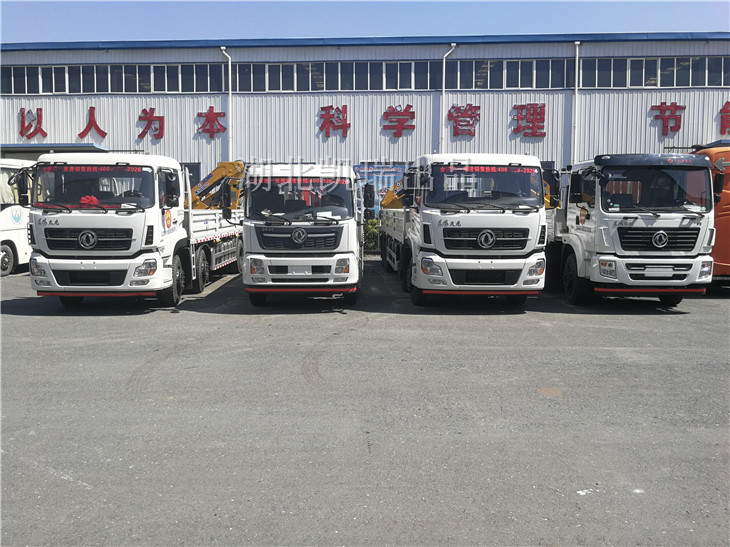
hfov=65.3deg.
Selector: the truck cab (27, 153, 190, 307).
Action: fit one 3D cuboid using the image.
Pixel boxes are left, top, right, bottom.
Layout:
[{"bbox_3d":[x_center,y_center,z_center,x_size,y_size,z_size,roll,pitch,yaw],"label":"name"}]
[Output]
[{"bbox_3d":[-5.183,-0.812,11.629,2.510,3.080,2.200,0,6,-2],"label":"truck cab"}]

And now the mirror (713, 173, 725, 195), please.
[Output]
[{"bbox_3d":[7.030,-1.787,11.300,0.190,0.400,0.110,-1,6,-12],"label":"mirror"}]

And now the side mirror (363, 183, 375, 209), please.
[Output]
[{"bbox_3d":[0.090,-1.542,11.400,0.195,0.450,0.100,-1,5,-18],"label":"side mirror"}]

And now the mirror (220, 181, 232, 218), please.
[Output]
[{"bbox_3d":[-2.746,-1.440,11.350,0.200,0.690,0.120,1,6,8],"label":"mirror"}]

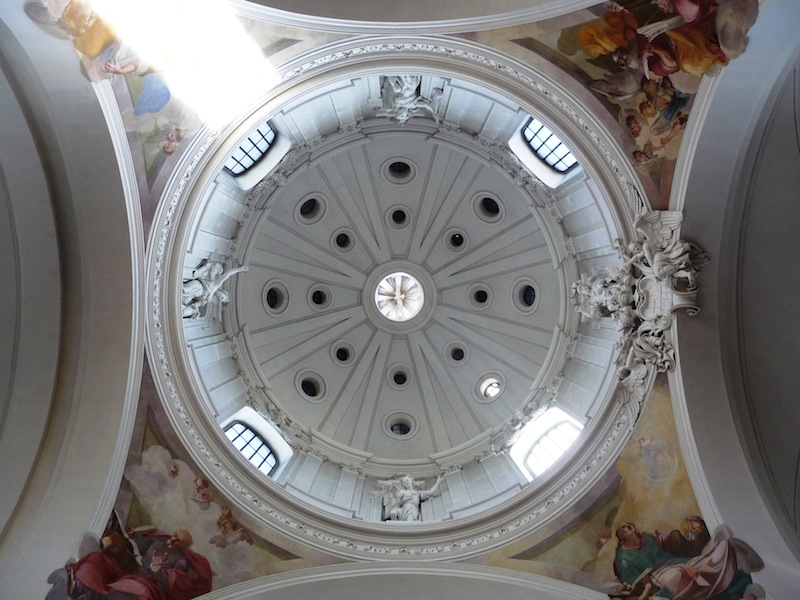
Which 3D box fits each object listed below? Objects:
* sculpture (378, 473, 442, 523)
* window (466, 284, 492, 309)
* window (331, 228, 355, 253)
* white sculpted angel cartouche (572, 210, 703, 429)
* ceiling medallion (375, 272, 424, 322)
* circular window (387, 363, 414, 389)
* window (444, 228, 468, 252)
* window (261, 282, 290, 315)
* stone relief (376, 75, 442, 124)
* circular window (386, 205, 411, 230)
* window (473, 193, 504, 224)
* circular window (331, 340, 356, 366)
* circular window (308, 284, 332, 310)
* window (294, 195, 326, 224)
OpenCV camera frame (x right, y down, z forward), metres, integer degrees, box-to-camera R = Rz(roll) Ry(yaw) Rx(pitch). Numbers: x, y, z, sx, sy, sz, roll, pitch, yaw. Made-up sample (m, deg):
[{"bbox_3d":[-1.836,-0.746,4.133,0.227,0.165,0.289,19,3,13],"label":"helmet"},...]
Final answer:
[{"bbox_3d":[0.330,6.200,21.700,2.100,2.700,1.200,0,-90,0],"label":"sculpture"},{"bbox_3d":[3.608,-0.156,30.876,1.130,0.350,1.130,-1,-90,33],"label":"window"},{"bbox_3d":[-2.577,-2.666,30.851,1.200,0.280,1.200,-45,-58,0],"label":"window"},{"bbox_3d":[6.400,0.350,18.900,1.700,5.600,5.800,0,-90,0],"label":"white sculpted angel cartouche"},{"bbox_3d":[0.000,-0.100,32.000,2.300,0.400,2.300,0,-90,0],"label":"ceiling medallion"},{"bbox_3d":[0.018,3.550,31.785,1.180,0.300,1.180,0,-122,0],"label":"circular window"},{"bbox_3d":[2.547,-2.681,30.870,1.130,0.350,1.130,45,-57,0],"label":"window"},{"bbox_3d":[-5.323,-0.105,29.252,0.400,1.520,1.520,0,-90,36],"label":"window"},{"bbox_3d":[0.300,-6.200,21.700,2.100,2.700,1.200,0,-90,0],"label":"stone relief"},{"bbox_3d":[-0.033,-3.825,31.785,1.180,0.300,1.180,-1,-58,0],"label":"circular window"},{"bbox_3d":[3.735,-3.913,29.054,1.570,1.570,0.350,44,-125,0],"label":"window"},{"bbox_3d":[-2.533,2.399,30.851,1.200,0.280,1.200,45,-122,0],"label":"circular window"},{"bbox_3d":[-3.702,-0.138,31.785,1.180,0.300,1.180,0,-90,-32],"label":"circular window"},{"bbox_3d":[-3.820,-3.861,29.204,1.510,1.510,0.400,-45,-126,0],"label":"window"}]

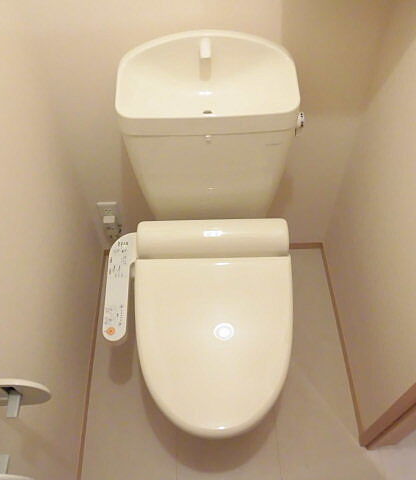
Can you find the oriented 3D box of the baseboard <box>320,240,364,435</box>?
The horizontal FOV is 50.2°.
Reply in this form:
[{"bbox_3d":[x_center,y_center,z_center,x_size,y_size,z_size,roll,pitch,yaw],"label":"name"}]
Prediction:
[{"bbox_3d":[0.454,0.306,1.525,0.009,0.030,0.695,-3,54,2],"label":"baseboard"}]

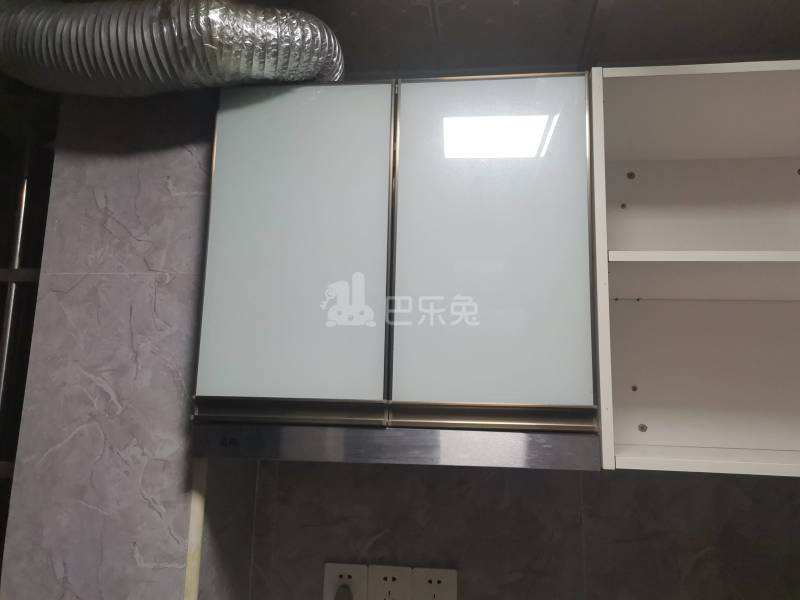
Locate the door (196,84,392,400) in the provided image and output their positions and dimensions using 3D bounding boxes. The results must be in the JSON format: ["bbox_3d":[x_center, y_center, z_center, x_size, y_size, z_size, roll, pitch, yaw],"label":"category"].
[{"bbox_3d":[-0.159,-0.102,0.954,0.293,0.510,0.021,0,-10,6],"label":"door"}]

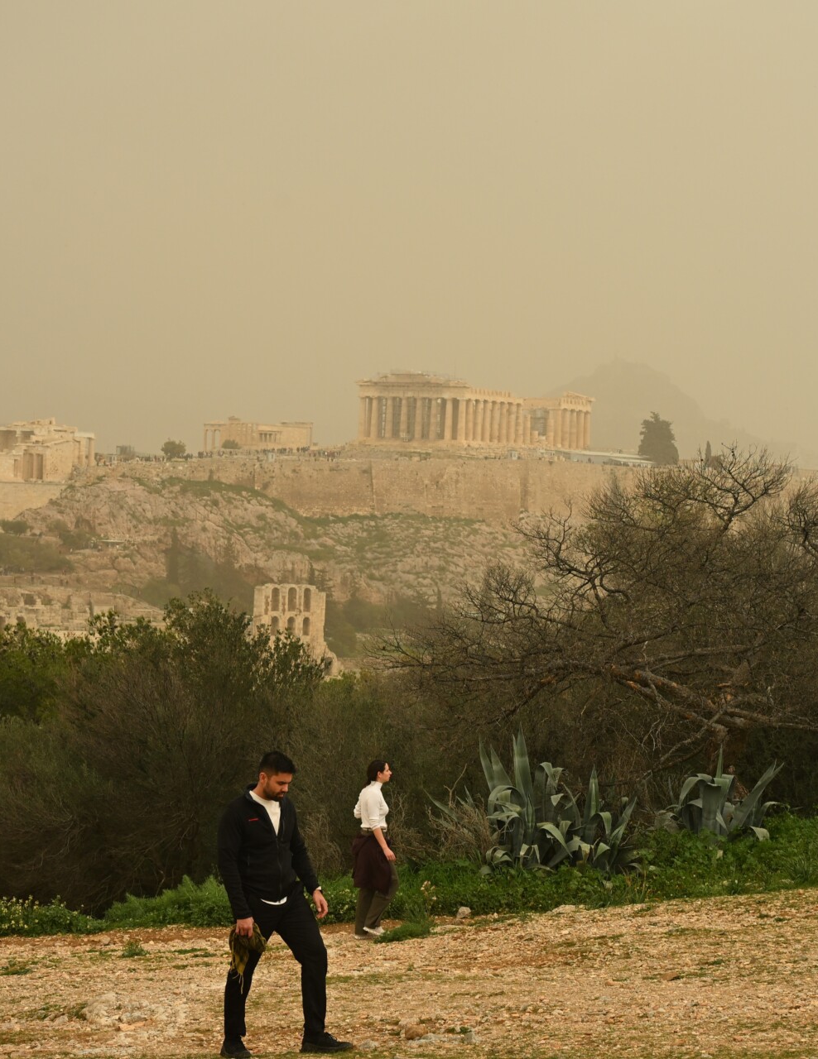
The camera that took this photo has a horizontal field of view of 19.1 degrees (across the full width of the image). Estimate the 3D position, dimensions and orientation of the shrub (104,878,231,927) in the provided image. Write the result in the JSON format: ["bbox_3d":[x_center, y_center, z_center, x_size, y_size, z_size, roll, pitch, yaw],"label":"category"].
[{"bbox_3d":[-2.422,3.782,24.600,1.360,0.520,0.950,3,1,0],"label":"shrub"}]

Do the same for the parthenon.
[{"bbox_3d":[18.201,-29.335,627.515,32.500,17.800,71.000,3,1,31],"label":"parthenon"}]

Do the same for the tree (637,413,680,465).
[{"bbox_3d":[68.012,-24.650,660.000,11.300,14.600,11.300,3,1,0],"label":"tree"}]

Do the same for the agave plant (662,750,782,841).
[{"bbox_3d":[3.693,3.153,28.600,1.420,1.050,1.250,3,1,0],"label":"agave plant"}]

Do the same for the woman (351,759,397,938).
[{"bbox_3d":[-0.321,2.945,22.400,0.450,1.650,0.470,3,1,0],"label":"woman"}]

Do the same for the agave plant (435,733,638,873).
[{"bbox_3d":[1.440,3.075,27.200,2.250,1.580,1.900,3,1,0],"label":"agave plant"}]

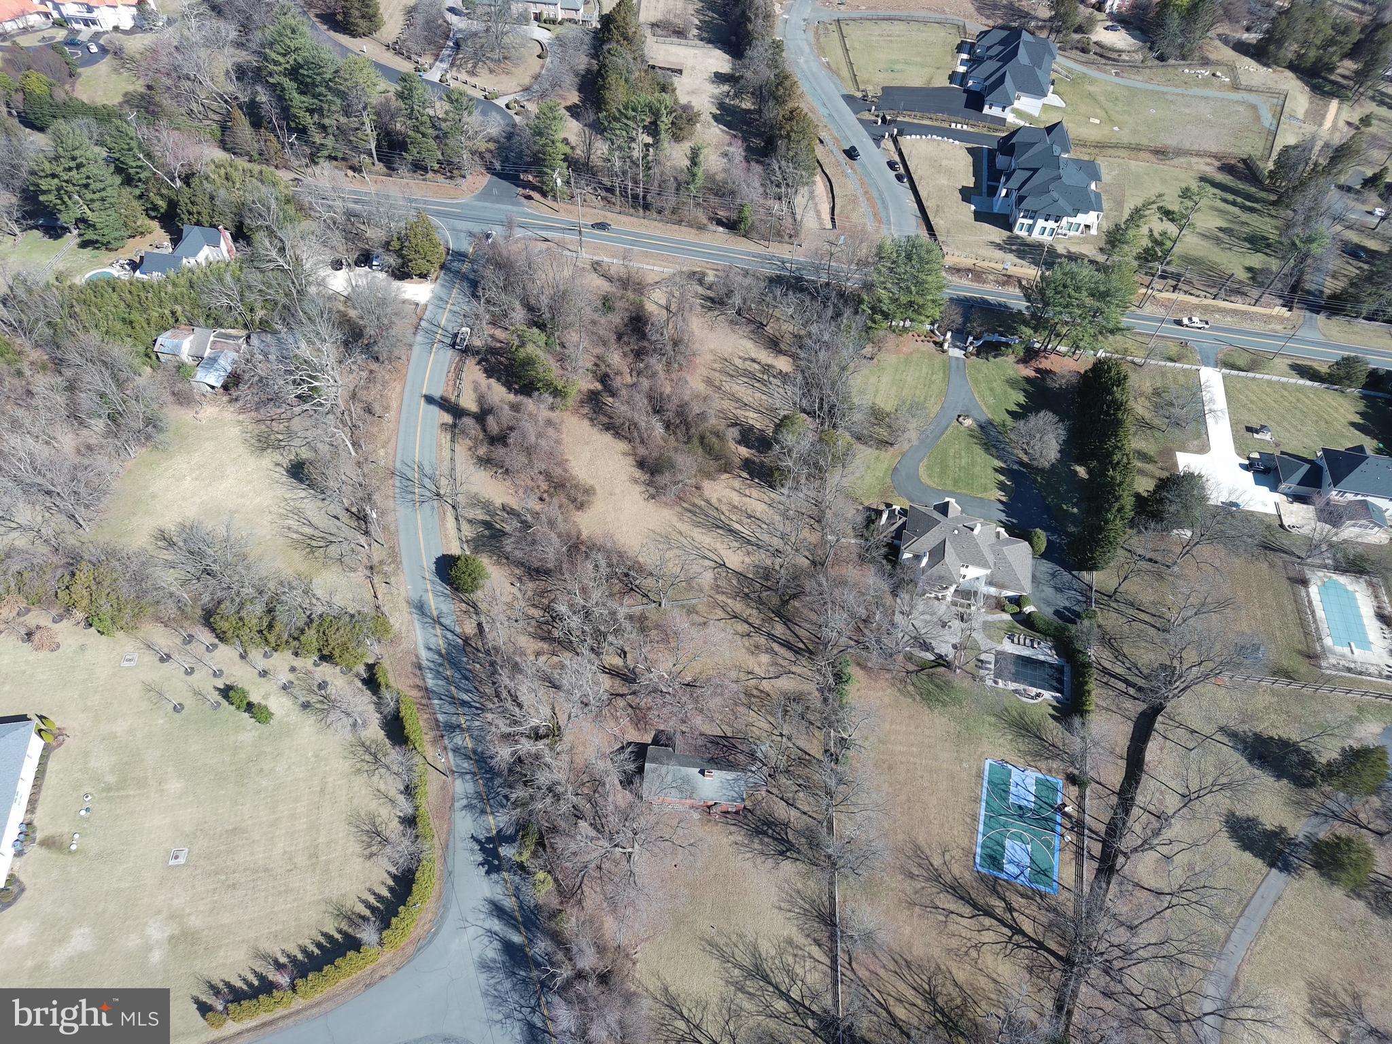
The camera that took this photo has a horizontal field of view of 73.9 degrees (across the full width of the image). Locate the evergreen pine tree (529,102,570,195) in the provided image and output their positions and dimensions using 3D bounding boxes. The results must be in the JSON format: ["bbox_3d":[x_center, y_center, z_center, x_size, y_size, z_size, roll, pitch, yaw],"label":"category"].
[{"bbox_3d":[-33.420,-86.840,216.140,9.030,21.890,9.030,7,53,0],"label":"evergreen pine tree"}]

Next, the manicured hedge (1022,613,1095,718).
[{"bbox_3d":[59.770,23.020,153.140,11.780,4.220,16.490,16,54,7],"label":"manicured hedge"}]

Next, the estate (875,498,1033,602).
[{"bbox_3d":[46.120,5.210,162.990,24.500,9.200,14.500,12,54,4],"label":"estate"}]

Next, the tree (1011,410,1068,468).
[{"bbox_3d":[66.680,-15.880,180.170,10.800,9.300,10.800,6,53,0],"label":"tree"}]

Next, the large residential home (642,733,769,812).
[{"bbox_3d":[0.410,38.060,137.580,15.500,5.200,9.500,4,53,-1],"label":"large residential home"}]

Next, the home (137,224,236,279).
[{"bbox_3d":[-108.900,-57.560,196.220,16.490,8.150,13.150,7,53,0],"label":"home"}]

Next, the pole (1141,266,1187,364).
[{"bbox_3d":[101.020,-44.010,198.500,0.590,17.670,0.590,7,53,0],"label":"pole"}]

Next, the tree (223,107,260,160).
[{"bbox_3d":[-109.150,-93.240,221.320,6.300,13.300,6.300,6,53,0],"label":"tree"}]

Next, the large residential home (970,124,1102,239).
[{"bbox_3d":[90.490,-85.820,232.500,21.000,11.500,28.000,15,54,7],"label":"large residential home"}]

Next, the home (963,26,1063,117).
[{"bbox_3d":[90.920,-128.920,264.790,20.500,11.000,27.000,16,54,7],"label":"home"}]

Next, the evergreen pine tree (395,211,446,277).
[{"bbox_3d":[-58.390,-60.160,199.200,9.620,13.550,9.620,7,53,0],"label":"evergreen pine tree"}]

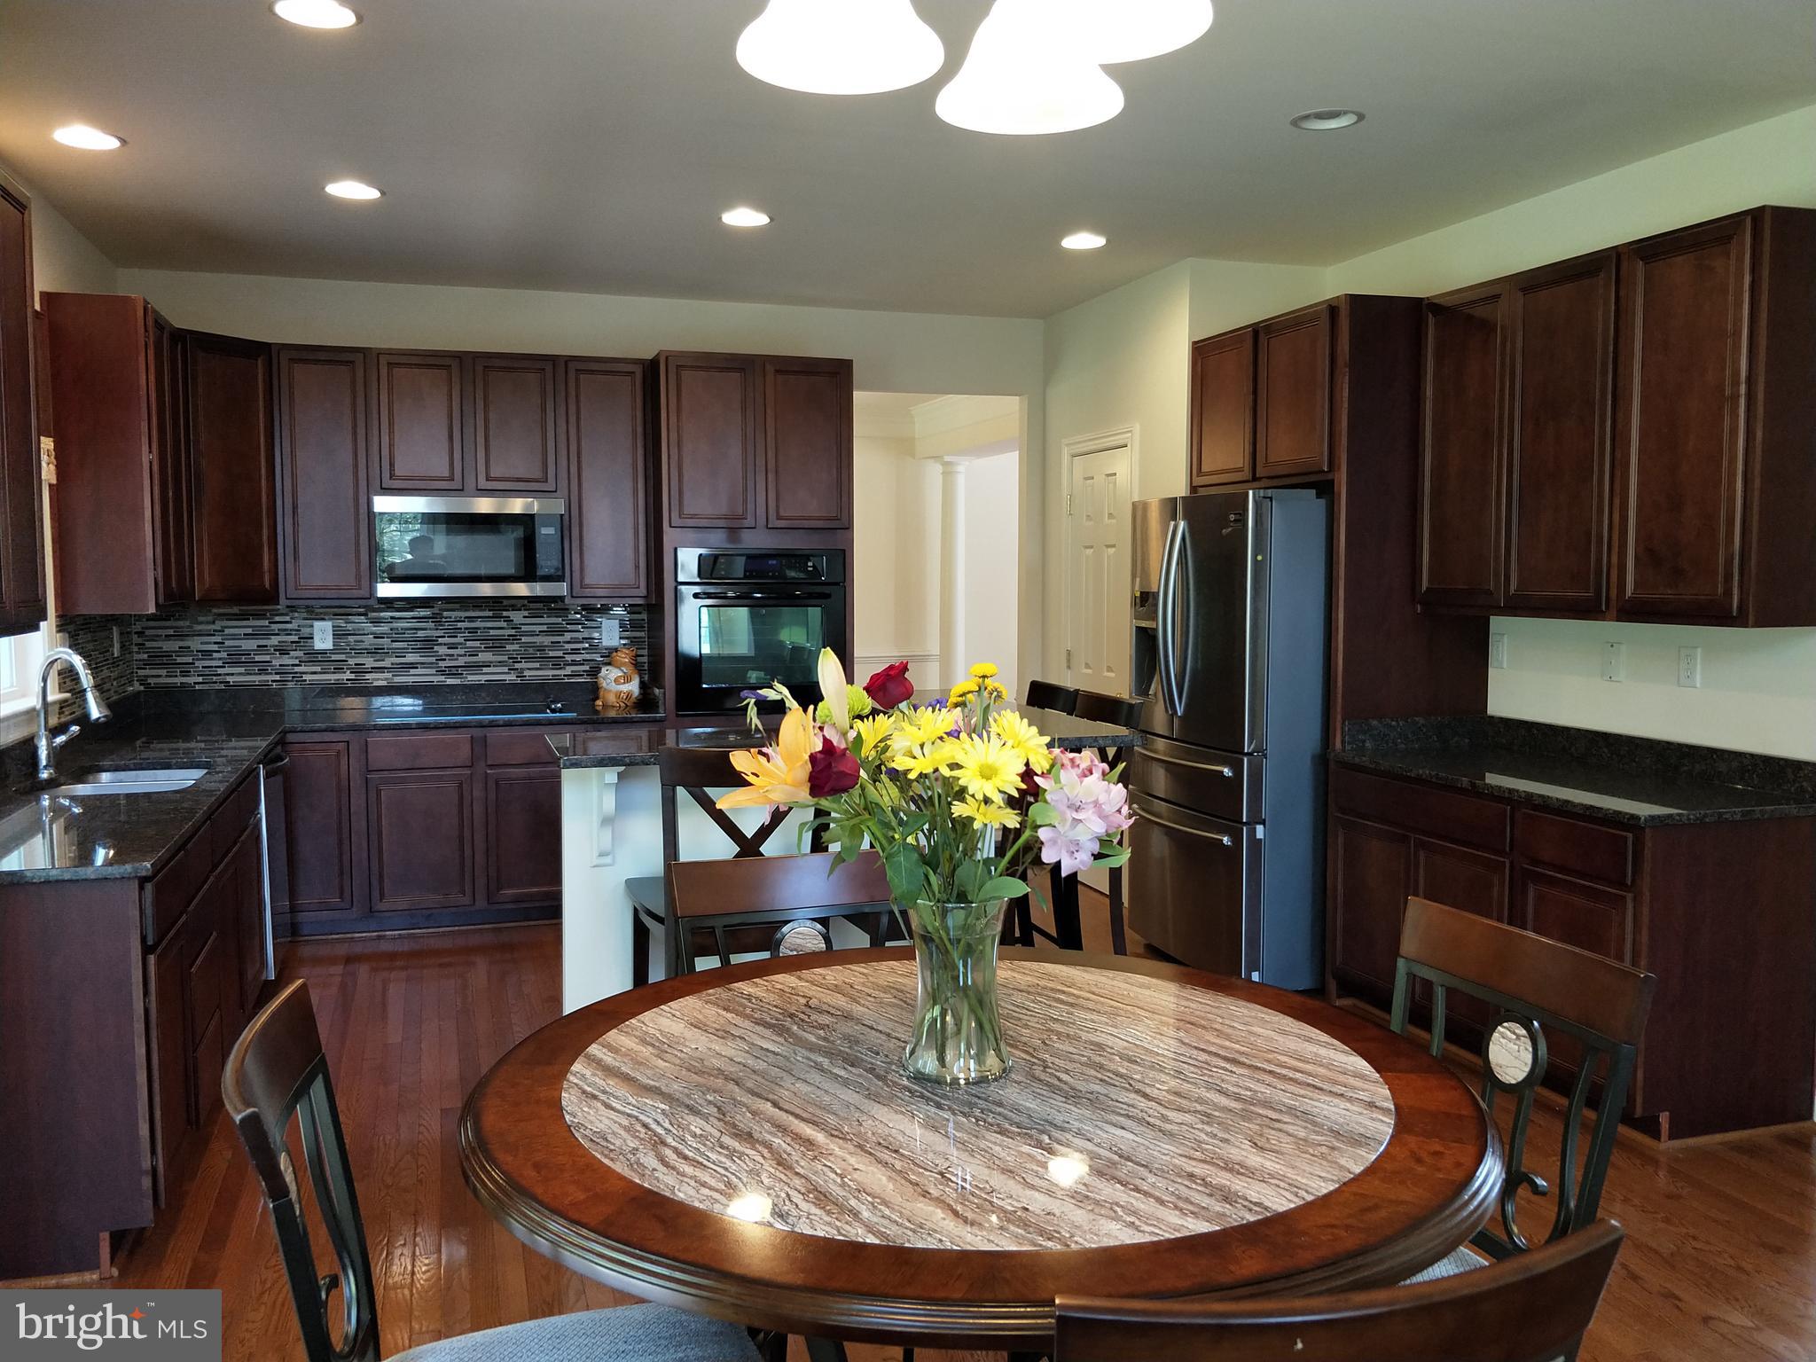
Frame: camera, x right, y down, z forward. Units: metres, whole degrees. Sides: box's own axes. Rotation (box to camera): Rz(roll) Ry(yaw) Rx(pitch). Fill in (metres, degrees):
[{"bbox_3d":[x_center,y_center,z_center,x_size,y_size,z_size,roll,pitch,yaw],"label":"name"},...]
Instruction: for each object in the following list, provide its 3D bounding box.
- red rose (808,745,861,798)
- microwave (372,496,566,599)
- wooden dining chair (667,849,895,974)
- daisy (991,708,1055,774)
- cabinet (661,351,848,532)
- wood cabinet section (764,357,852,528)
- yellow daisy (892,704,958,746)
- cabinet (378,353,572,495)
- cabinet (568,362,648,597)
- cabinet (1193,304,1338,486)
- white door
[{"bbox_3d":[-0.109,0.133,1.930,0.077,0.079,0.075,0,5,0],"label":"red rose"},{"bbox_3d":[-1.918,-0.583,5.755,0.763,0.416,0.405,-2,5,-20],"label":"microwave"},{"bbox_3d":[-0.145,0.856,2.567,0.520,0.970,0.570,-2,6,-17],"label":"wooden dining chair"},{"bbox_3d":[0.169,0.090,1.950,0.090,0.088,0.060,-2,6,-17],"label":"daisy"},{"bbox_3d":[-0.746,-1.060,6.002,0.851,0.754,0.630,-2,5,-20],"label":"cabinet"},{"bbox_3d":[-0.526,-1.060,6.018,0.410,0.745,0.550,-2,5,-19],"label":"wood cabinet section"},{"bbox_3d":[0.026,0.065,1.950,0.093,0.062,0.080,0,5,3],"label":"yellow daisy"},{"bbox_3d":[-1.910,-1.103,5.757,0.765,0.620,0.330,-2,6,-19],"label":"cabinet"},{"bbox_3d":[-1.384,-0.897,5.959,0.387,1.072,0.330,-2,5,-20],"label":"cabinet"},{"bbox_3d":[1.600,-1.045,4.966,0.632,0.597,0.930,-2,5,-20],"label":"cabinet"},{"bbox_3d":[0.914,-0.032,6.246,0.050,2.050,0.600,-2,6,-19],"label":"white door"}]

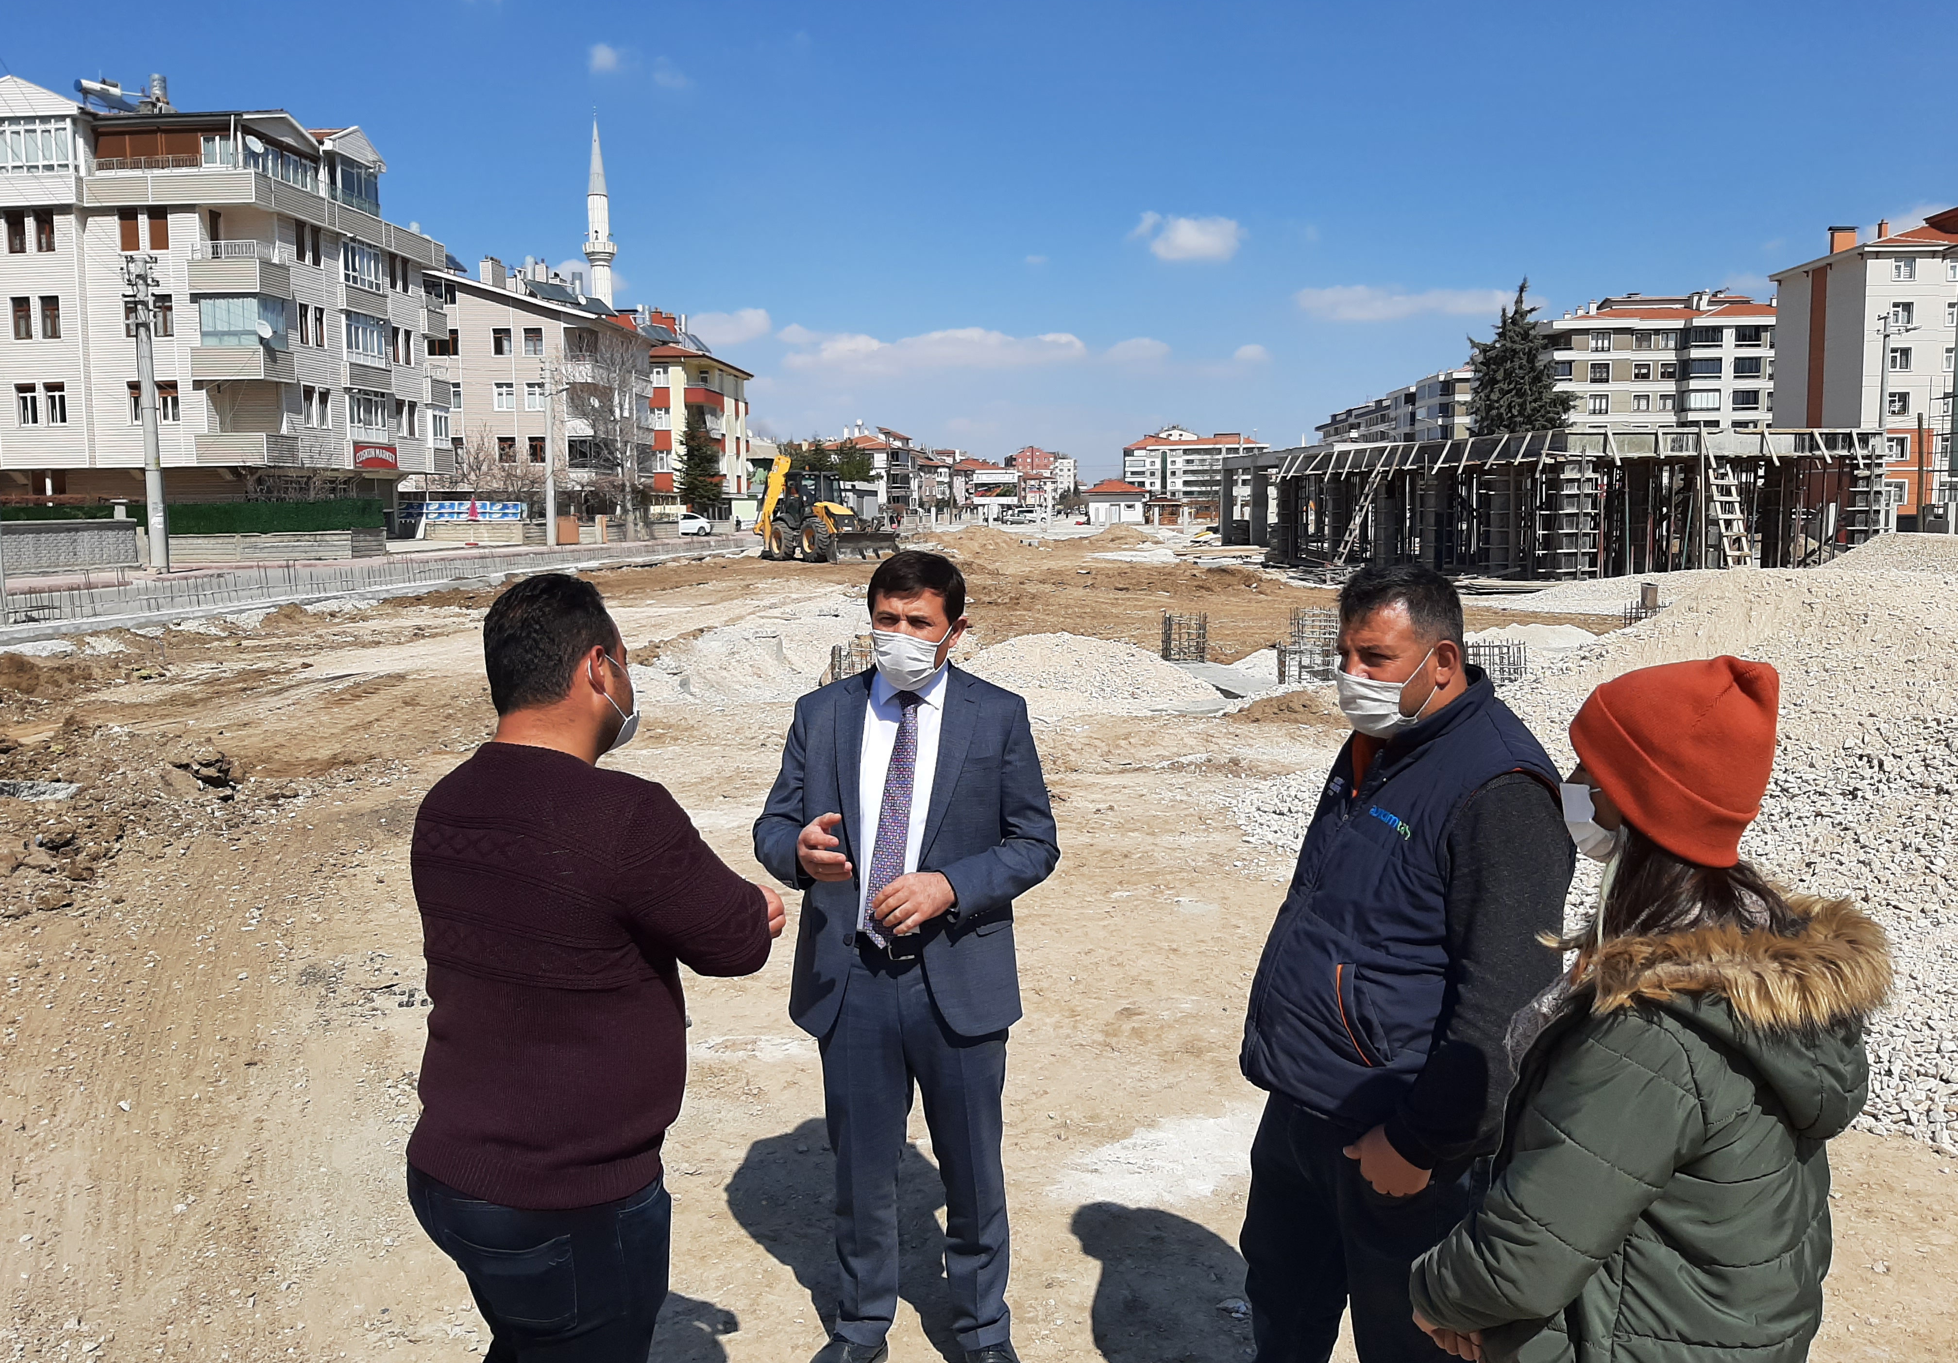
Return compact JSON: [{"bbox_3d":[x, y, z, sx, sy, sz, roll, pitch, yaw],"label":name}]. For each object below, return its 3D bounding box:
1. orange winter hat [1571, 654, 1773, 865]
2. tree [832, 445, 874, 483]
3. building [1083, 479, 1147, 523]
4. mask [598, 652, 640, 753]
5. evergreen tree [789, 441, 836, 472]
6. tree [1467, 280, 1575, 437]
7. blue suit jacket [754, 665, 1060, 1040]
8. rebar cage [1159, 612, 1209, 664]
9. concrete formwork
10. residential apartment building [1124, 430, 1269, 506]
[{"bbox_3d":[0.782,0.087,1.650,0.195,0.195,0.225,-8,40,-48],"label":"orange winter hat"},{"bbox_3d":[-12.567,-19.456,146.731,4.265,8.452,4.265,1,7,5],"label":"tree"},{"bbox_3d":[13.851,-18.444,151.784,6.809,4.432,5.800,1,7,5],"label":"building"},{"bbox_3d":[-0.531,0.032,2.100,0.140,0.130,0.110,5,8,36],"label":"mask"},{"bbox_3d":[-19.274,-23.076,170.000,5.600,9.200,5.600,0,7,0],"label":"evergreen tree"},{"bbox_3d":[26.845,-13.248,72.950,5.384,13.015,5.384,1,7,5],"label":"tree"},{"bbox_3d":[-0.143,0.340,2.880,0.600,0.760,0.400,0,7,3],"label":"blue suit jacket"},{"bbox_3d":[2.468,-0.540,17.600,0.500,0.620,0.420,-2,7,-10],"label":"rebar cage"},{"bbox_3d":[17.100,-5.870,49.100,9.200,3.700,23.600,-2,7,-11],"label":"concrete formwork"},{"bbox_3d":[62.773,-61.226,425.000,42.000,24.000,17.000,0,7,4],"label":"residential apartment building"}]

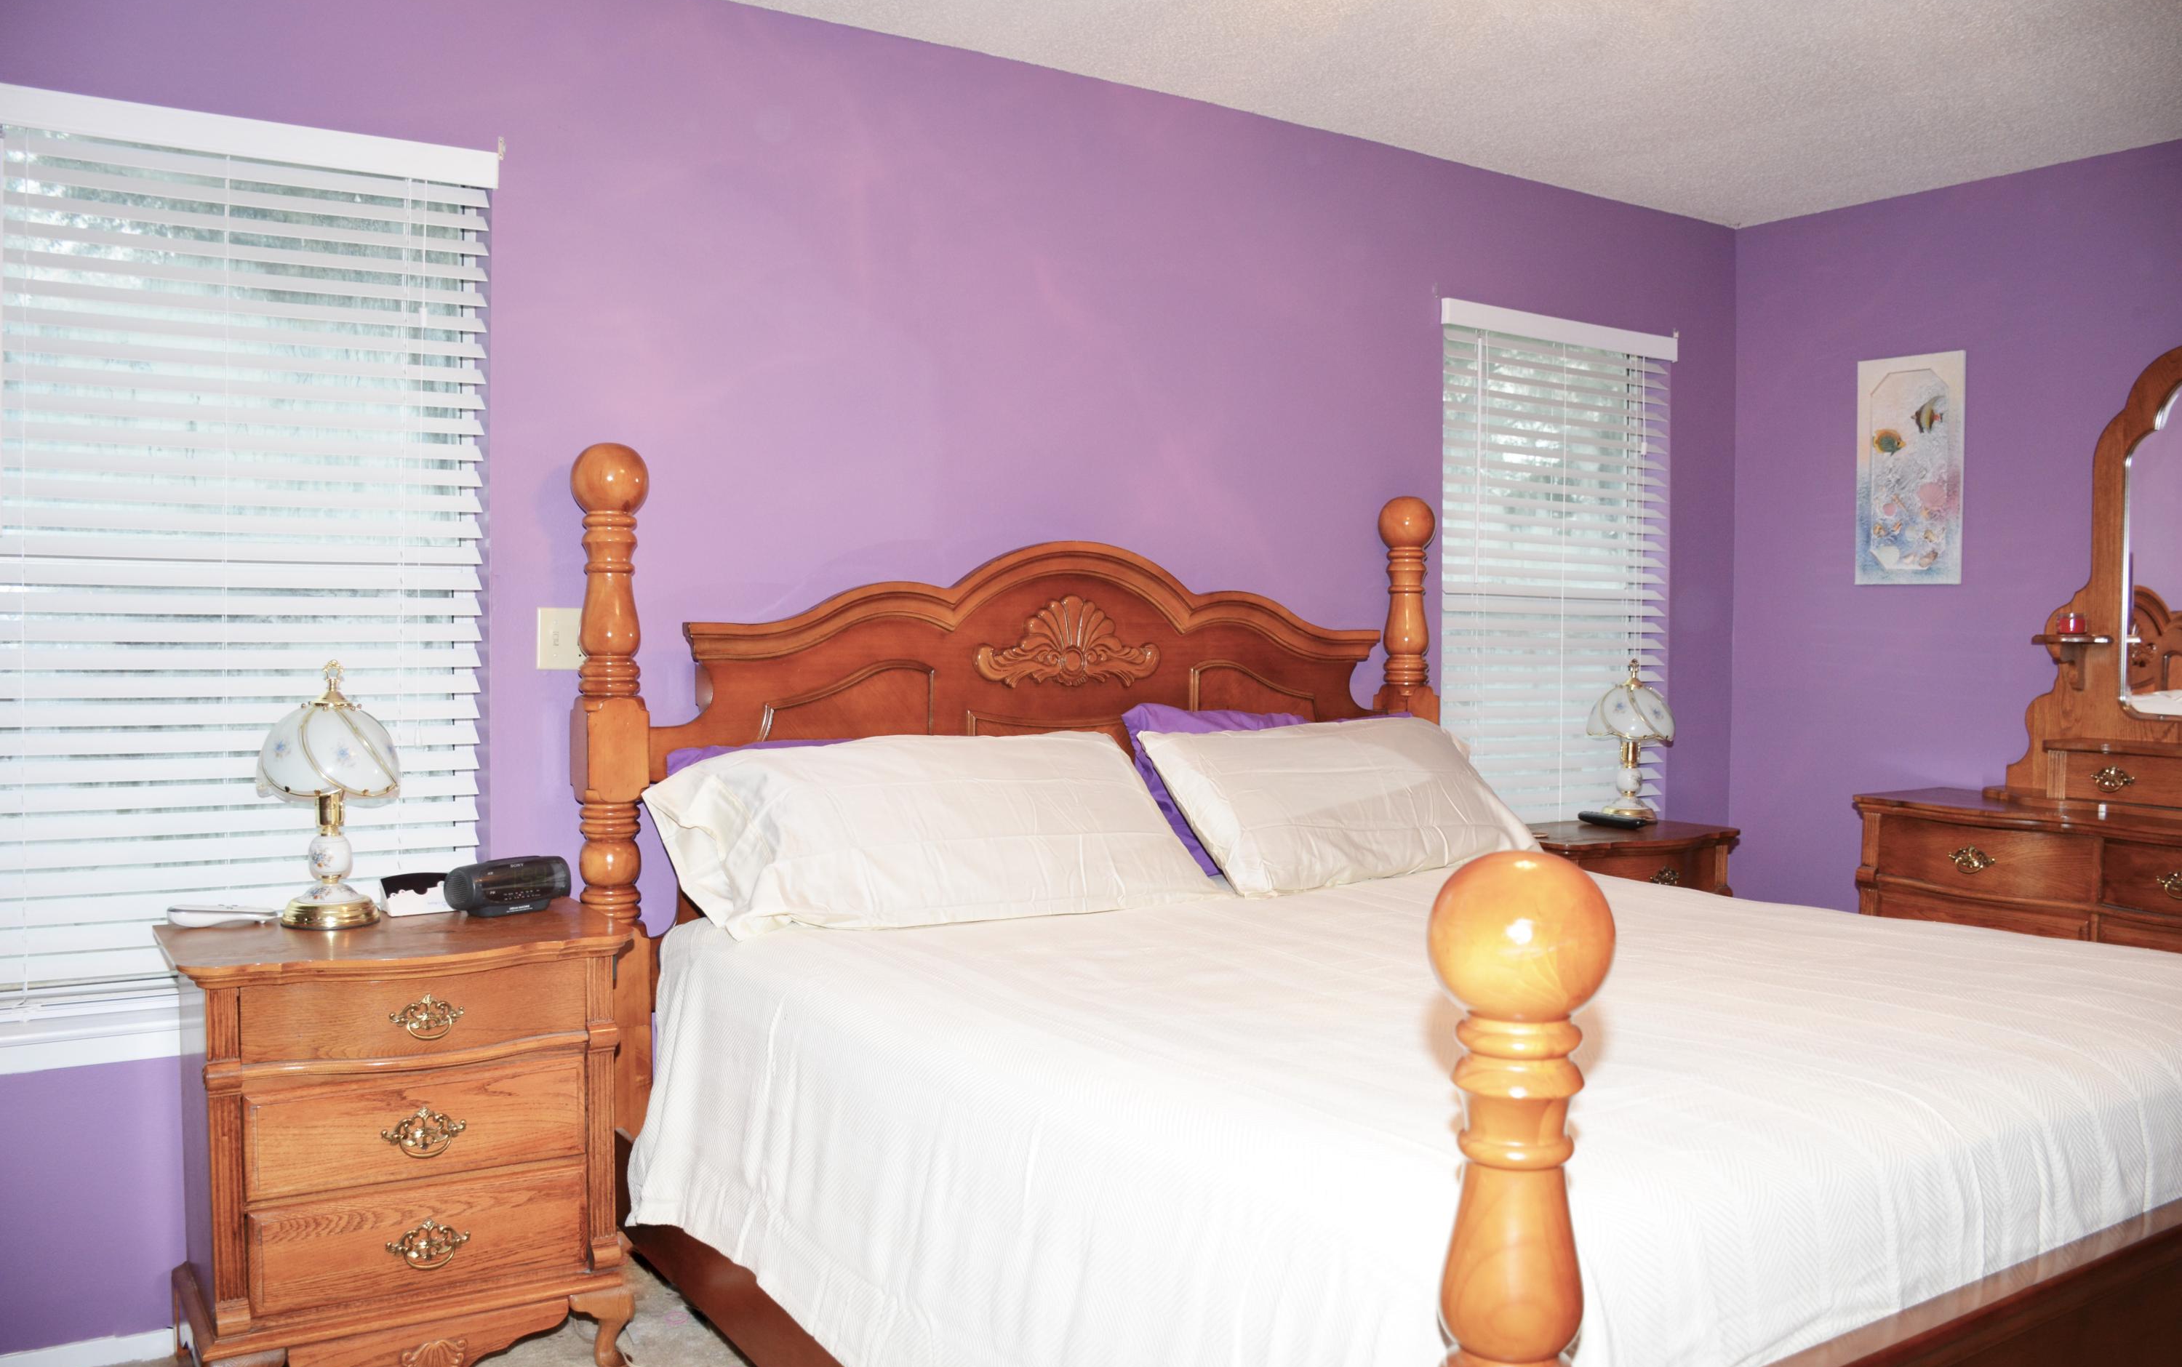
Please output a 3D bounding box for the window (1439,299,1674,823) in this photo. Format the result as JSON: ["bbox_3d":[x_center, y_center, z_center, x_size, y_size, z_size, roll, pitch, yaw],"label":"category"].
[{"bbox_3d":[1.251,-0.248,4.383,0.840,1.420,0.080,-1,2,-32],"label":"window"}]

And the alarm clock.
[{"bbox_3d":[-1.015,0.349,2.853,0.090,0.086,0.185,2,2,40],"label":"alarm clock"}]

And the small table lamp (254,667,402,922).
[{"bbox_3d":[-1.253,0.178,2.692,0.235,0.432,0.235,-1,2,-32],"label":"small table lamp"}]

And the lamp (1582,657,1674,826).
[{"bbox_3d":[1.429,0.148,4.343,0.235,0.432,0.235,-1,2,-32],"label":"lamp"}]

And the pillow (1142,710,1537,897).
[{"bbox_3d":[0.550,0.247,3.526,0.850,0.430,0.170,-1,-40,-32],"label":"pillow"}]

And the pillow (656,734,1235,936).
[{"bbox_3d":[-0.271,0.260,3.037,0.960,0.430,0.180,-1,-40,-32],"label":"pillow"}]

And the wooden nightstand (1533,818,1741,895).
[{"bbox_3d":[1.267,0.731,4.145,0.660,0.720,0.430,-1,2,-32],"label":"wooden nightstand"}]

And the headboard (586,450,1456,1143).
[{"bbox_3d":[-0.053,0.302,3.485,2.080,1.500,0.150,-1,2,-33],"label":"headboard"}]

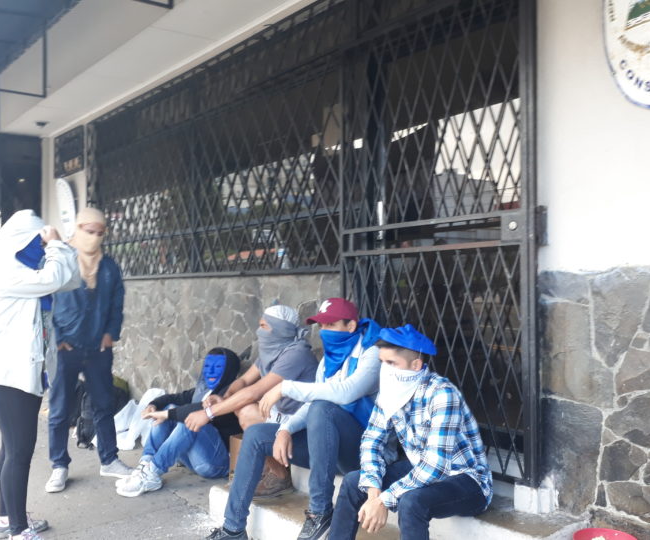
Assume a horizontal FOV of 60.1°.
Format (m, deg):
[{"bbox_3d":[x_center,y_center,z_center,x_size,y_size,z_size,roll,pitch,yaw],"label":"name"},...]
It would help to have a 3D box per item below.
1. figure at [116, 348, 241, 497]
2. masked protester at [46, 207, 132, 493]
[{"bbox_3d":[-0.899,0.898,3.498,0.800,0.830,0.500,2,-3,-34],"label":"figure"},{"bbox_3d":[-1.468,0.463,3.536,0.530,1.700,0.380,1,-3,-25],"label":"masked protester"}]

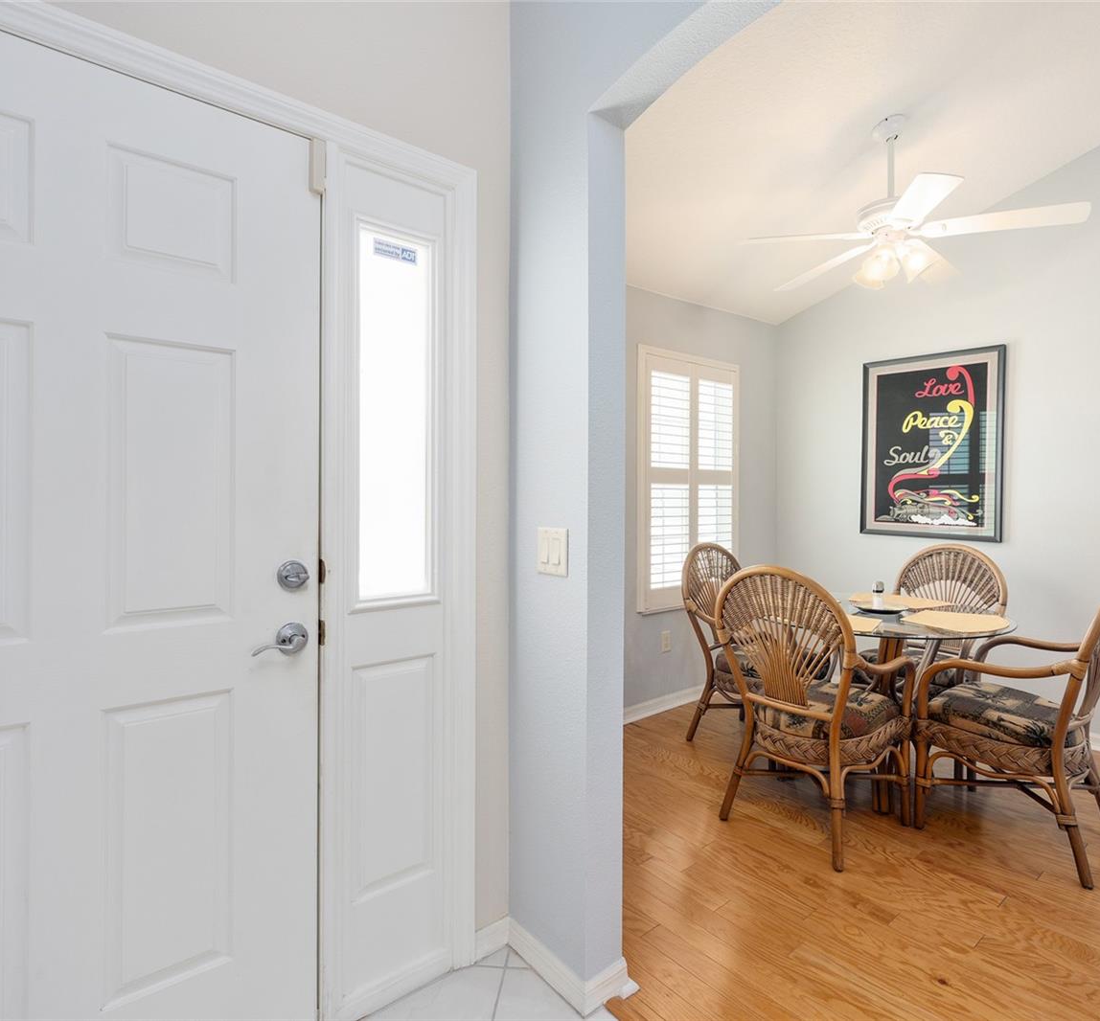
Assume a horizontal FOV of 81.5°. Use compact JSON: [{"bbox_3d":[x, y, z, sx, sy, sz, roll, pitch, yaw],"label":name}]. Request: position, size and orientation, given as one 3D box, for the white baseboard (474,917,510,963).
[{"bbox_3d":[-0.159,1.165,1.750,0.112,0.081,0.014,0,0,-38],"label":"white baseboard"}]

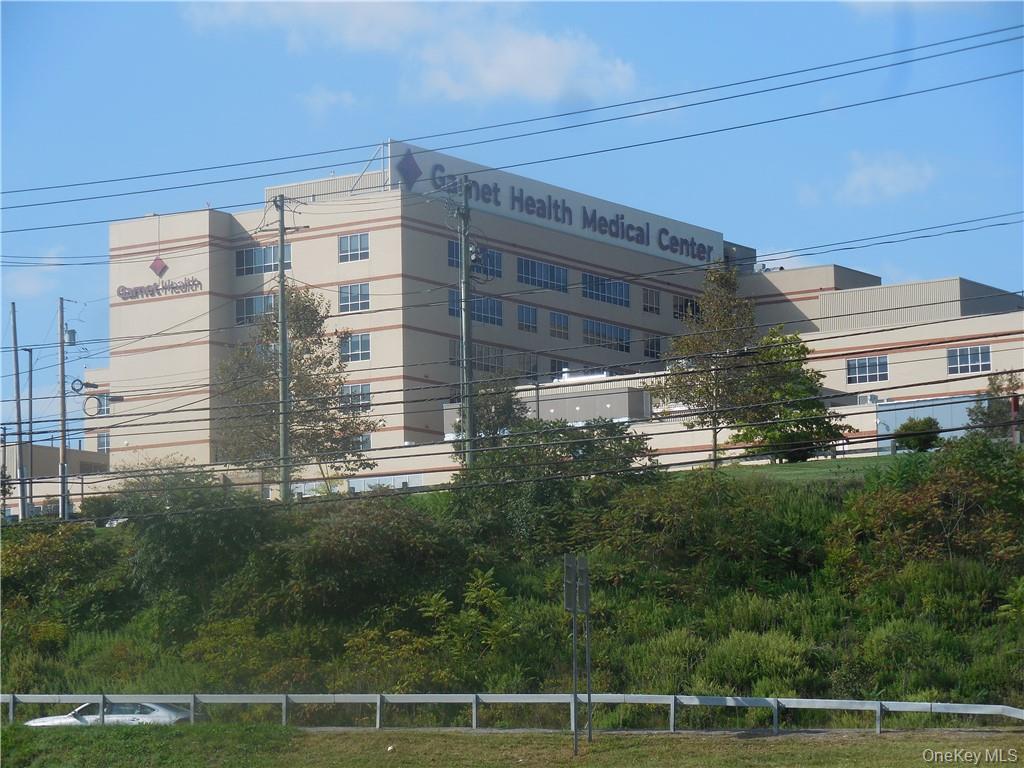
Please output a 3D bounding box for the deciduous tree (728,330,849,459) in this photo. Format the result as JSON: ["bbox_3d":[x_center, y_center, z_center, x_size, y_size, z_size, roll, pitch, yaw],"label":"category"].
[{"bbox_3d":[17.932,0.743,216.000,7.883,8.917,7.489,-1,-8,0],"label":"deciduous tree"}]

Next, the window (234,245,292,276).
[{"bbox_3d":[-21.956,-10.890,295.500,6.281,2.345,0.150,-6,-9,33],"label":"window"}]

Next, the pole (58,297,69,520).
[{"bbox_3d":[-25.225,1.378,188.000,0.400,12.598,0.400,-1,-8,0],"label":"pole"}]

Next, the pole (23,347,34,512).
[{"bbox_3d":[-29.446,2.777,204.000,0.550,10.131,0.250,-1,-8,0],"label":"pole"}]

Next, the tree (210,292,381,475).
[{"bbox_3d":[-12.120,0.450,188.000,9.224,11.867,8.762,-1,-8,0],"label":"tree"}]

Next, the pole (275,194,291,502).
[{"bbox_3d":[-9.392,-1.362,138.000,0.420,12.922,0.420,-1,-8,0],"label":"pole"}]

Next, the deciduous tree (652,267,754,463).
[{"bbox_3d":[12.266,-1.020,213.000,6.627,12.935,6.296,-1,-8,0],"label":"deciduous tree"}]

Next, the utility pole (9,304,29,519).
[{"bbox_3d":[-28.346,1.608,192.000,0.370,12.349,0.370,-3,-8,0],"label":"utility pole"}]

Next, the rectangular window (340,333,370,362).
[{"bbox_3d":[-13.578,-3.048,289.015,3.251,2.274,0.150,-6,-9,33],"label":"rectangular window"}]

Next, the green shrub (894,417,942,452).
[{"bbox_3d":[26.997,3.420,222.000,3.188,2.524,3.028,-1,-8,0],"label":"green shrub"}]

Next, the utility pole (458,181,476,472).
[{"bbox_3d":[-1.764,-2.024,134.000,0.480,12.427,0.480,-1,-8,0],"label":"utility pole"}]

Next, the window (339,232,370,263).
[{"bbox_3d":[-13.675,-11.783,290.152,3.264,2.336,0.150,-6,-9,33],"label":"window"}]

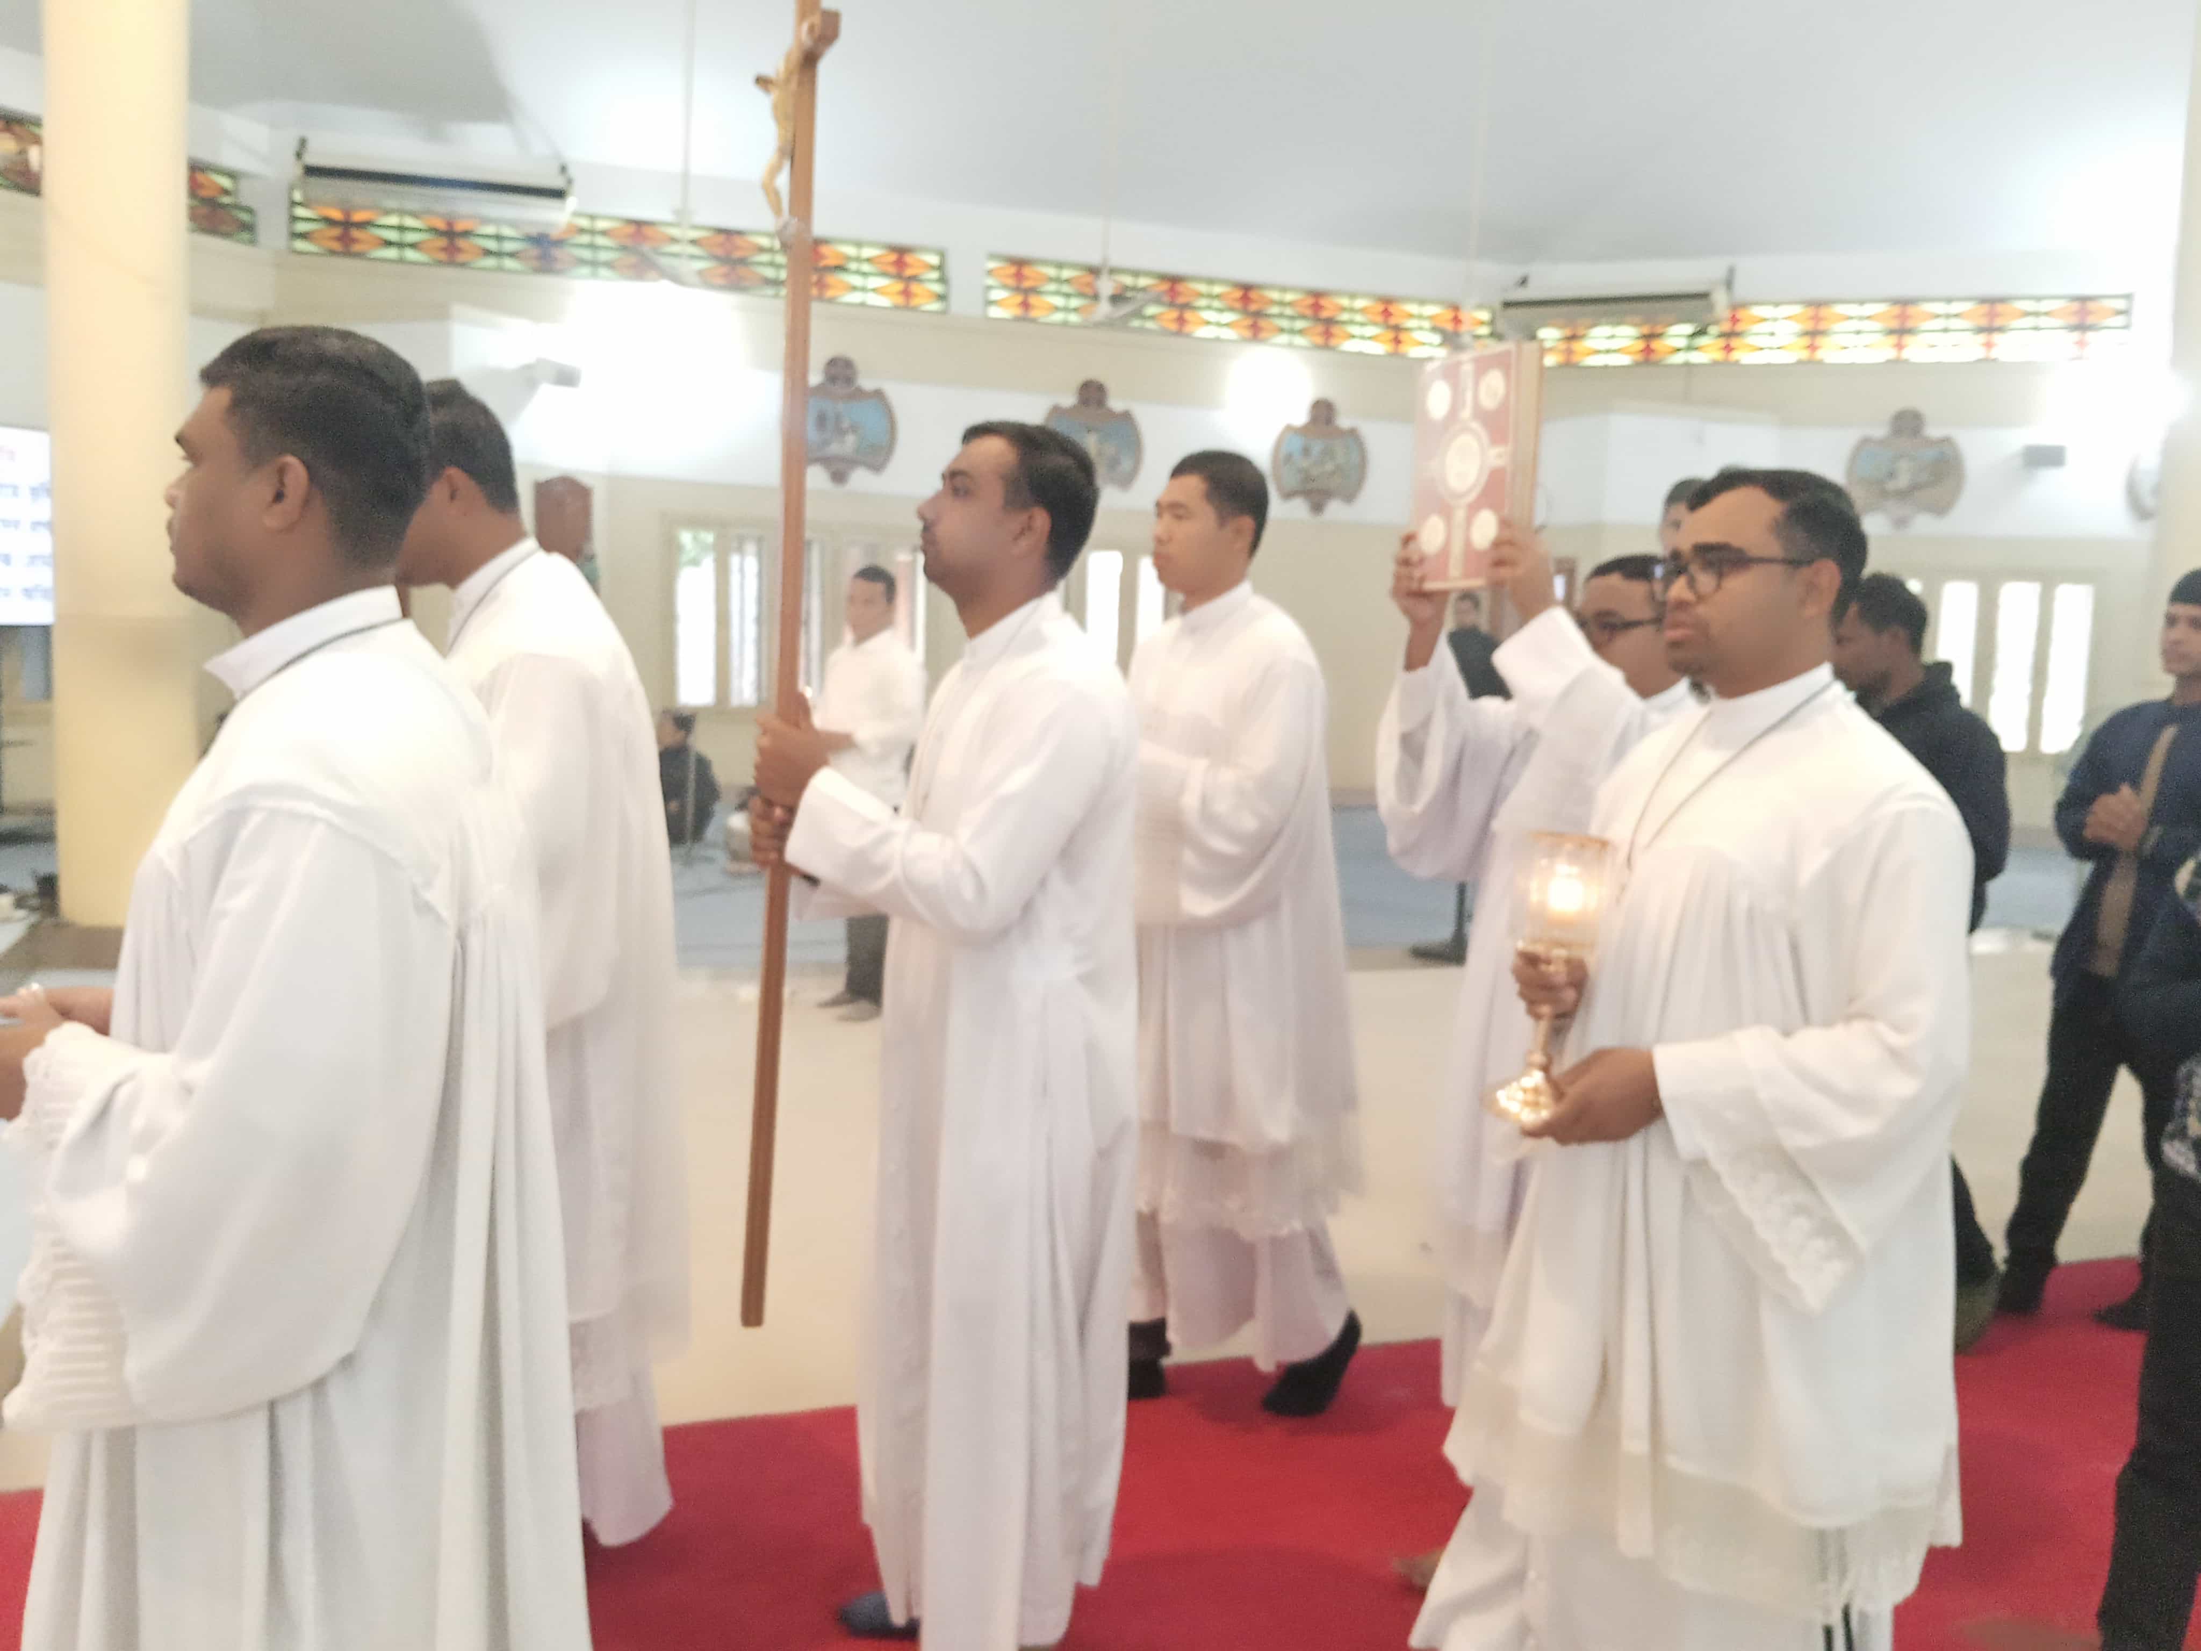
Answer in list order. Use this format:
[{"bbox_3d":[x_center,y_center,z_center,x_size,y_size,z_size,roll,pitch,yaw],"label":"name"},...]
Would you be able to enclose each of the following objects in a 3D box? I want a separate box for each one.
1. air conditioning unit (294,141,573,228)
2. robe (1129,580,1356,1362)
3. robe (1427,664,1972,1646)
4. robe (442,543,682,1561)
[{"bbox_3d":[-4.417,-4.278,11.527,1.660,0.250,0.680,0,5,-16],"label":"air conditioning unit"},{"bbox_3d":[0.213,0.275,3.060,0.450,1.390,0.530,0,5,-23],"label":"robe"},{"bbox_3d":[0.681,0.442,1.950,0.540,1.270,0.580,-1,5,-27],"label":"robe"},{"bbox_3d":[-0.828,0.306,2.420,0.520,1.410,0.570,1,4,-13],"label":"robe"}]

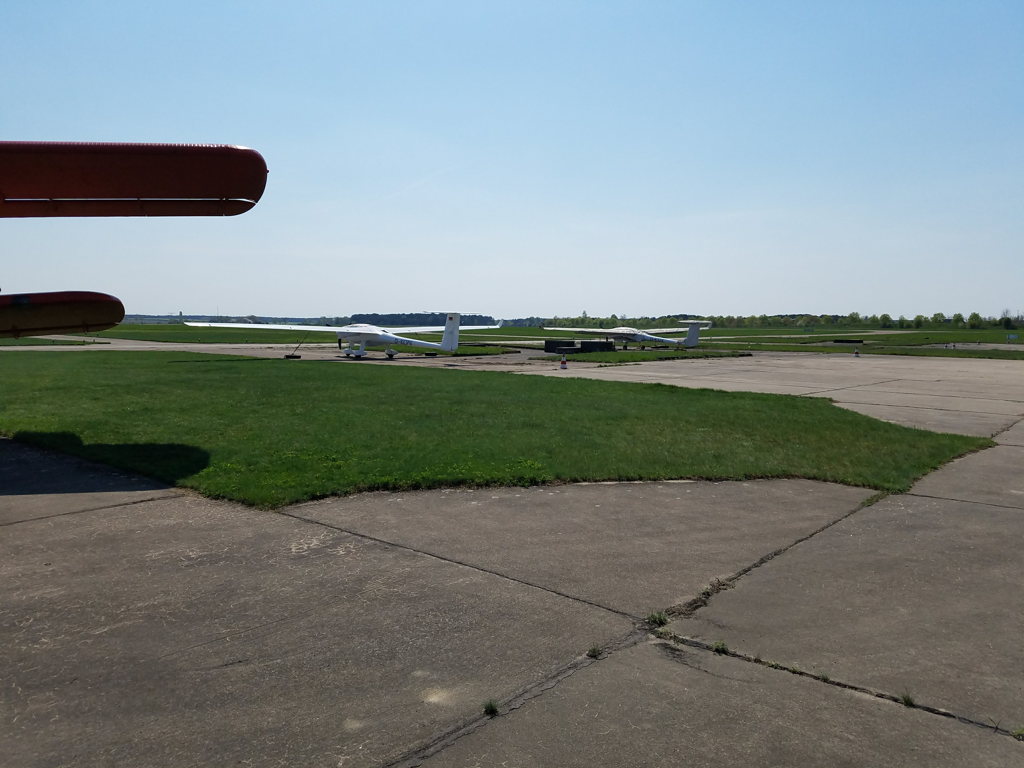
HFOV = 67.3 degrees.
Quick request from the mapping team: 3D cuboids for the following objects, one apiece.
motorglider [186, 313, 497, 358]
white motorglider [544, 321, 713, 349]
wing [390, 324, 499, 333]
[{"bbox_3d":[-5.344,-2.187,34.425,8.500,2.150,17.900,4,6,41],"label":"motorglider"},{"bbox_3d":[9.610,-3.379,53.768,17.900,2.150,8.500,-4,6,-40],"label":"white motorglider"},{"bbox_3d":[-3.281,-2.733,38.699,1.200,0.400,8.400,4,6,41],"label":"wing"}]

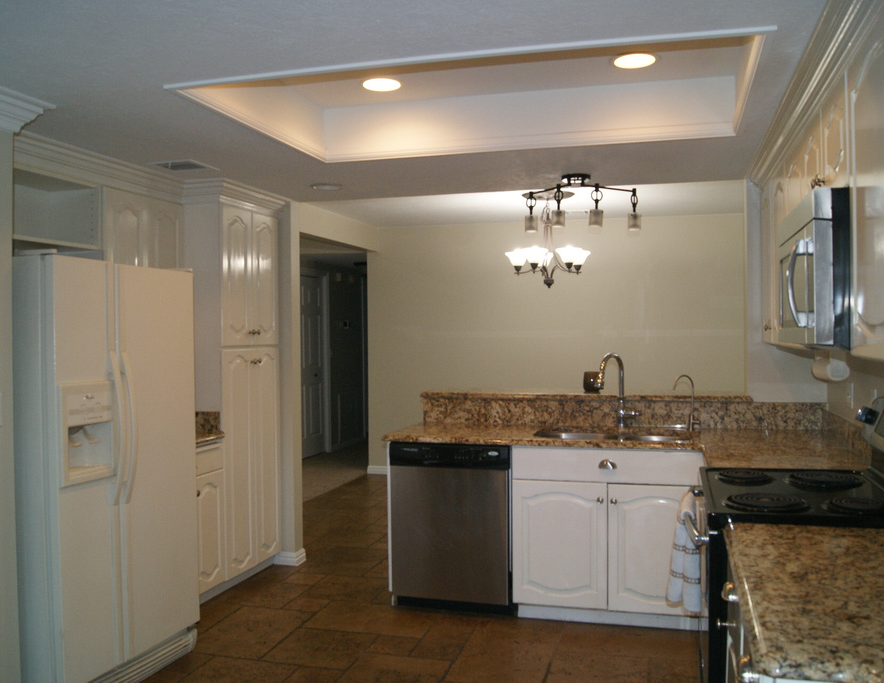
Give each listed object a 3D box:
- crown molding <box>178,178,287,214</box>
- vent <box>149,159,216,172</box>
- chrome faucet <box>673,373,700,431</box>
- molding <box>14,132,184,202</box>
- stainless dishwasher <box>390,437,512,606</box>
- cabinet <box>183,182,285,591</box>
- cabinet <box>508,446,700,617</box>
[{"bbox_3d":[-1.172,-0.803,4.375,0.308,0.115,0.745,0,1,17],"label":"crown molding"},{"bbox_3d":[-1.246,-0.842,3.715,0.250,0.018,0.240,0,1,17],"label":"vent"},{"bbox_3d":[1.240,0.312,3.901,0.165,0.295,0.060,-1,1,-27],"label":"chrome faucet"},{"bbox_3d":[-1.559,-0.787,3.518,0.085,0.118,1.210,0,1,17],"label":"molding"},{"bbox_3d":[0.118,0.926,4.076,0.608,0.857,0.600,0,1,17],"label":"stainless dishwasher"},{"bbox_3d":[-1.350,0.263,4.475,0.593,2.220,0.620,0,1,17],"label":"cabinet"},{"bbox_3d":[0.853,0.923,3.853,0.892,0.859,0.600,0,1,17],"label":"cabinet"}]

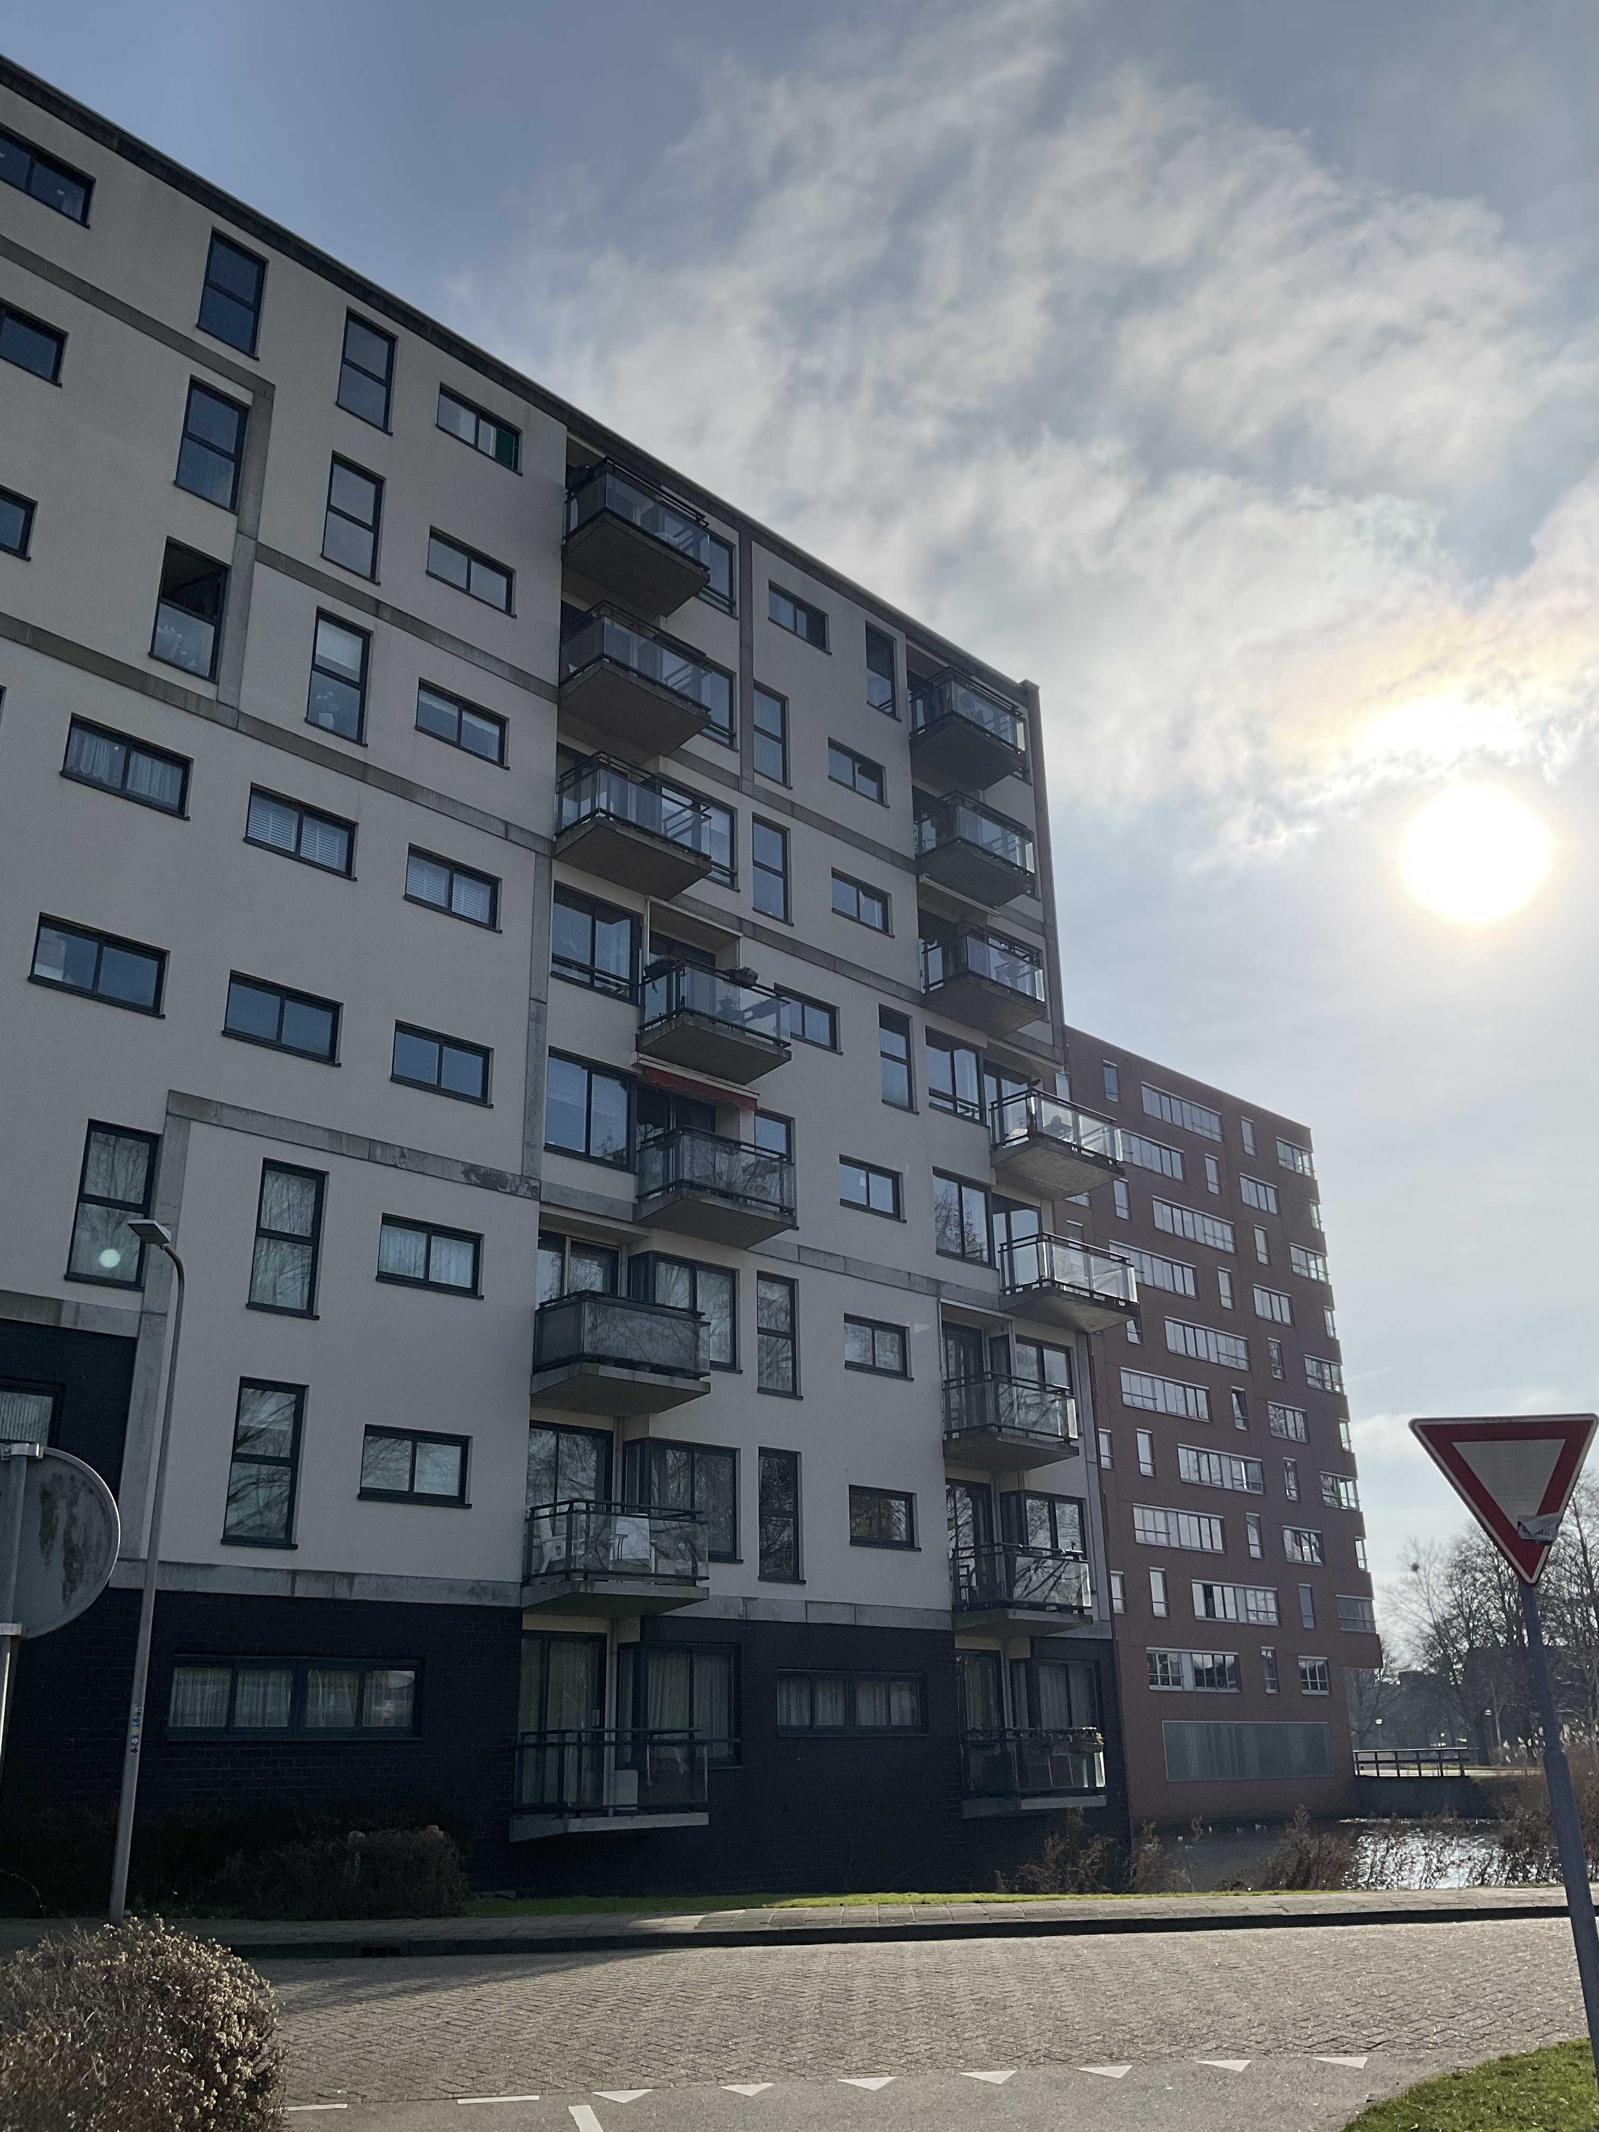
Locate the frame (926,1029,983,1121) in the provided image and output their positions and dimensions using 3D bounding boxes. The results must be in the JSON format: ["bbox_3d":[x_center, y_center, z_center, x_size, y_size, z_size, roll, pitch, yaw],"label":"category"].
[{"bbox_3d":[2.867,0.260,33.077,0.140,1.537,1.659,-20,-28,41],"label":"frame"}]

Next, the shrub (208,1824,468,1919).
[{"bbox_3d":[-4.141,7.285,16.180,2.050,0.720,1.200,-1,-21,0],"label":"shrub"}]

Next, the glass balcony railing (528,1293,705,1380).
[{"bbox_3d":[-2.403,3.788,24.372,2.173,0.887,1.077,19,-29,-41],"label":"glass balcony railing"}]

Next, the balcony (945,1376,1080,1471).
[{"bbox_3d":[3.572,6.037,30.175,1.093,1.298,2.246,-21,-29,41],"label":"balcony"}]

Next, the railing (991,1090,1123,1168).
[{"bbox_3d":[4.870,1.364,33.842,1.088,0.938,2.638,-20,-28,41],"label":"railing"}]

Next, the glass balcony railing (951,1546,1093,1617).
[{"bbox_3d":[3.654,8.590,29.200,1.072,1.238,2.272,-21,-29,41],"label":"glass balcony railing"}]

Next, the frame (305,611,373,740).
[{"bbox_3d":[-6.363,-5.374,24.717,0.904,1.817,0.130,19,-29,-41],"label":"frame"}]

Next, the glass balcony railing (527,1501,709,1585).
[{"bbox_3d":[-2.508,6.778,25.100,1.102,1.051,2.451,-20,-28,41],"label":"glass balcony railing"}]

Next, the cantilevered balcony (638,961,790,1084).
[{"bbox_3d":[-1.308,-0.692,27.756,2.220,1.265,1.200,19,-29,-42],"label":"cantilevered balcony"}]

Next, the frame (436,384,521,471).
[{"bbox_3d":[-5.013,-9.956,28.003,1.562,0.835,0.130,19,-29,-41],"label":"frame"}]

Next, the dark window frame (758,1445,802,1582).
[{"bbox_3d":[-0.291,6.701,26.599,0.130,1.877,0.886,-21,-29,41],"label":"dark window frame"}]

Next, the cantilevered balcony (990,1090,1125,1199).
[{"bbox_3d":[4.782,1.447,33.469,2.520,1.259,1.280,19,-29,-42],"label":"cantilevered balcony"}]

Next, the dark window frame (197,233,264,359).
[{"bbox_3d":[-8.546,-11.612,26.971,0.140,1.916,0.958,-20,-28,41],"label":"dark window frame"}]

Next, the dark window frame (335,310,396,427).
[{"bbox_3d":[-6.445,-10.346,26.631,0.884,1.827,0.130,19,-29,-41],"label":"dark window frame"}]

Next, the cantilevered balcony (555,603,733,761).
[{"bbox_3d":[-2.620,-6.188,28.712,1.115,1.333,2.258,-20,-28,41],"label":"cantilevered balcony"}]

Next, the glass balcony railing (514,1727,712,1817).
[{"bbox_3d":[-2.380,8.979,22.674,2.260,1.000,1.130,19,-29,-42],"label":"glass balcony railing"}]

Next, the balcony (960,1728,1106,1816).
[{"bbox_3d":[3.975,11.910,30.045,1.185,1.360,2.472,-20,-28,41],"label":"balcony"}]

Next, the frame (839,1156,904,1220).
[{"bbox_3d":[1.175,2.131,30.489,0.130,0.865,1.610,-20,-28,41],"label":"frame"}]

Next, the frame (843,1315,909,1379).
[{"bbox_3d":[1.338,4.912,31.016,0.140,0.948,1.700,-20,-28,41],"label":"frame"}]

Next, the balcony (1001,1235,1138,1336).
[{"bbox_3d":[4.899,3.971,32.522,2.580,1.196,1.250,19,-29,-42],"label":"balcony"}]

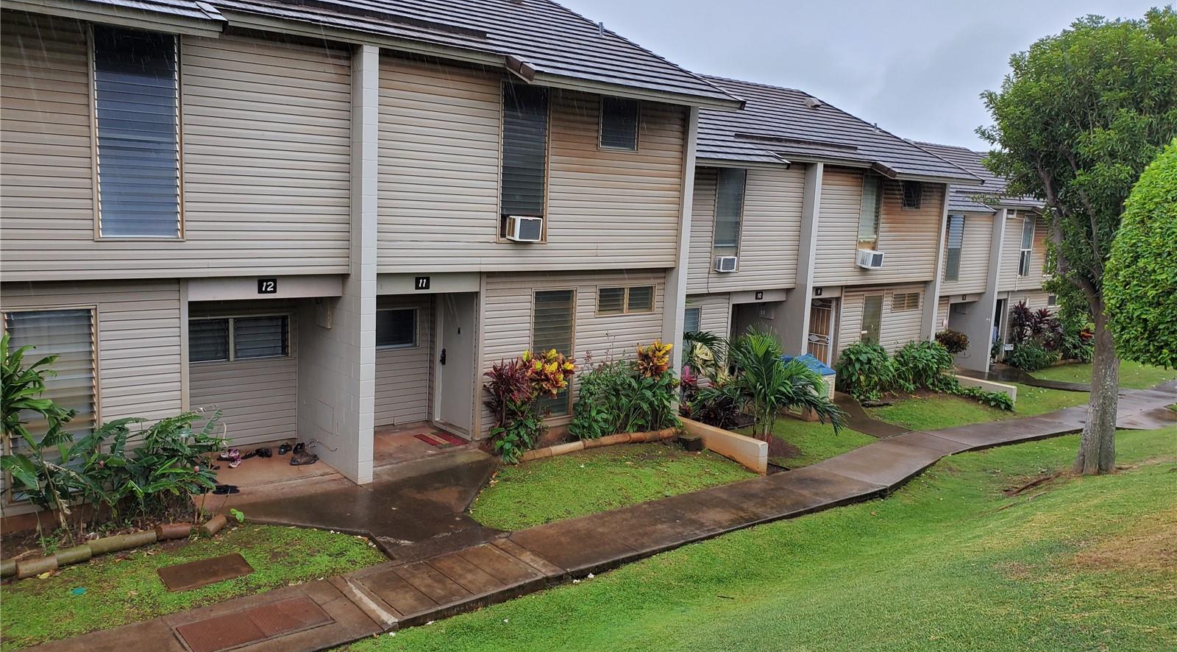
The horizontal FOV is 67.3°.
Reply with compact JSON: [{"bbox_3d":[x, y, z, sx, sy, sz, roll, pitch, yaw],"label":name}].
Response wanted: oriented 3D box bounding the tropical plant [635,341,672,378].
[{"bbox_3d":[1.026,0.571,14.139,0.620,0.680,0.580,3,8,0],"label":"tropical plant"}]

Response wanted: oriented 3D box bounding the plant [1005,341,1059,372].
[{"bbox_3d":[14.678,0.983,29.318,1.700,0.880,1.300,-4,11,-39],"label":"plant"}]

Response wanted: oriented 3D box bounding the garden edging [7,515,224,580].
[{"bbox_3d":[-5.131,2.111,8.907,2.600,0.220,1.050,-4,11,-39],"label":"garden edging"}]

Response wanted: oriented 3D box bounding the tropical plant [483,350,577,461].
[{"bbox_3d":[-0.812,1.095,12.668,1.350,1.520,0.950,-4,11,-39],"label":"tropical plant"}]

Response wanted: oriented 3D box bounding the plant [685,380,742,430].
[{"bbox_3d":[2.246,1.462,15.896,1.050,0.900,0.950,-4,11,-39],"label":"plant"}]

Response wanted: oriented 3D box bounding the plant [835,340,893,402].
[{"bbox_3d":[6.452,1.034,20.696,1.400,1.350,1.200,-4,11,-39],"label":"plant"}]

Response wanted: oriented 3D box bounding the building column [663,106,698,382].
[{"bbox_3d":[1.452,-0.904,14.534,0.200,5.200,0.300,-4,11,-39],"label":"building column"}]

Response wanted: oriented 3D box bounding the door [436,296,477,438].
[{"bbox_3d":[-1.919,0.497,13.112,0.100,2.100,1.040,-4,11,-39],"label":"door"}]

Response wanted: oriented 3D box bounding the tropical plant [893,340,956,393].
[{"bbox_3d":[8.443,0.986,22.291,1.550,1.200,1.300,-4,11,-39],"label":"tropical plant"}]

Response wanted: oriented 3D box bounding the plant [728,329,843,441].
[{"bbox_3d":[3.368,1.040,15.232,1.800,2.000,1.700,-4,11,-39],"label":"plant"}]

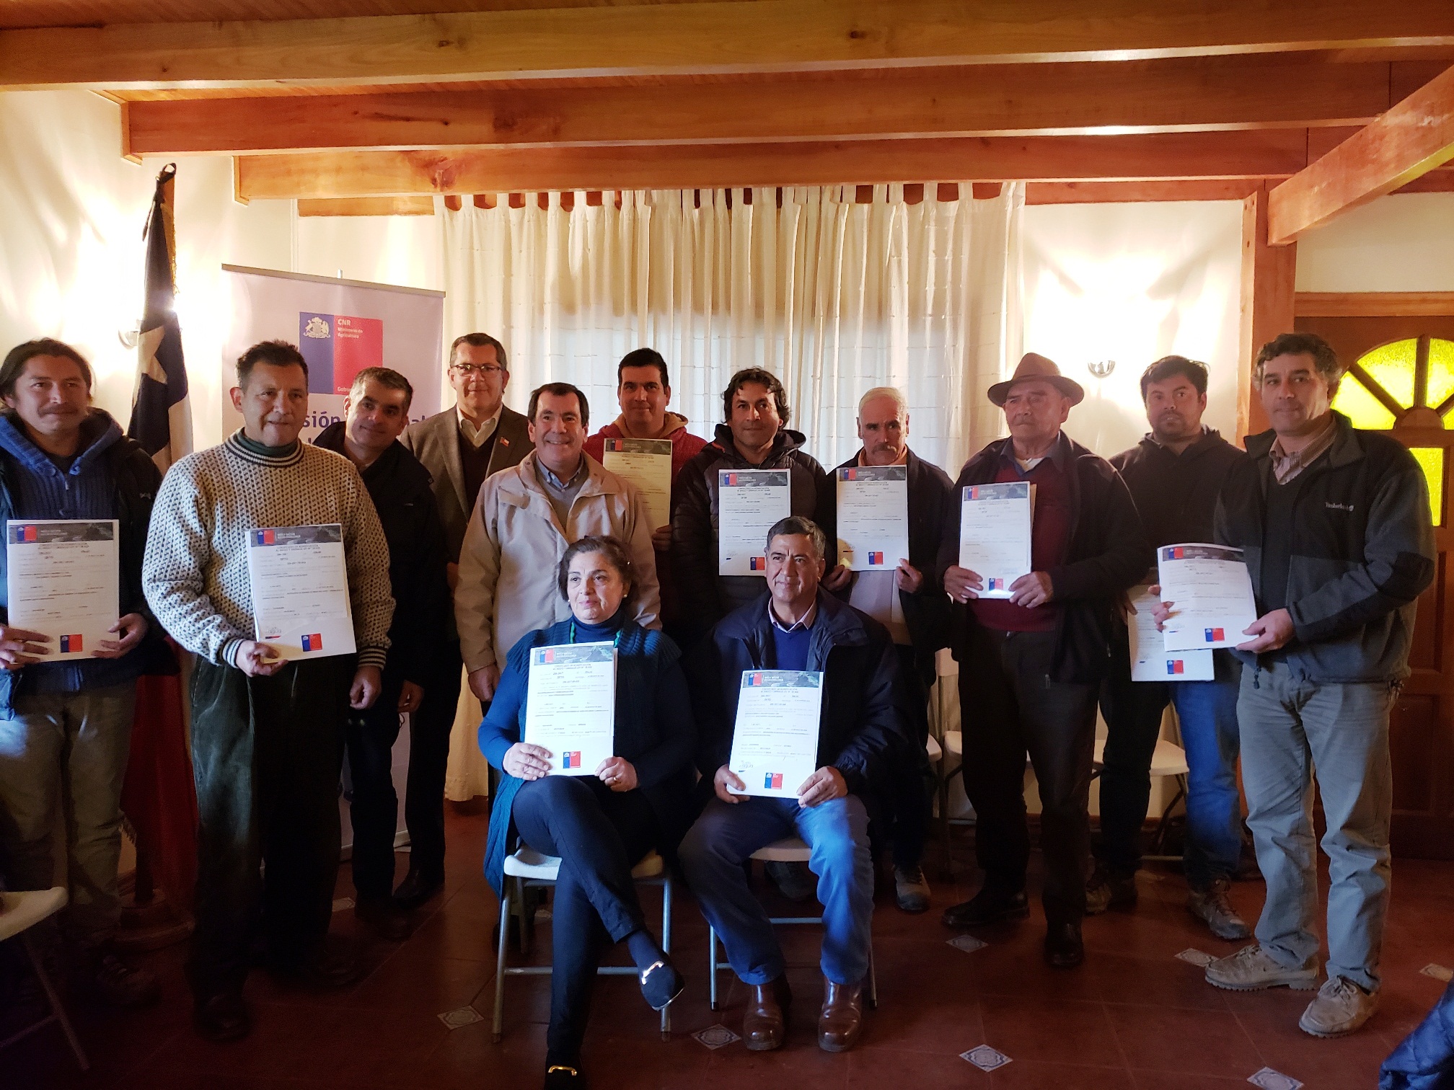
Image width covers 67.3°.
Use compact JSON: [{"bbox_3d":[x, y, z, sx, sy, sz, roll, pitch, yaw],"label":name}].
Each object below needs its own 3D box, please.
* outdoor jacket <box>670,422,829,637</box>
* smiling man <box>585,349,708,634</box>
[{"bbox_3d":[0.081,-0.030,3.607,0.542,0.744,0.381,0,3,1],"label":"outdoor jacket"},{"bbox_3d":[-0.277,0.252,3.694,0.532,1.817,0.422,0,3,-5],"label":"smiling man"}]

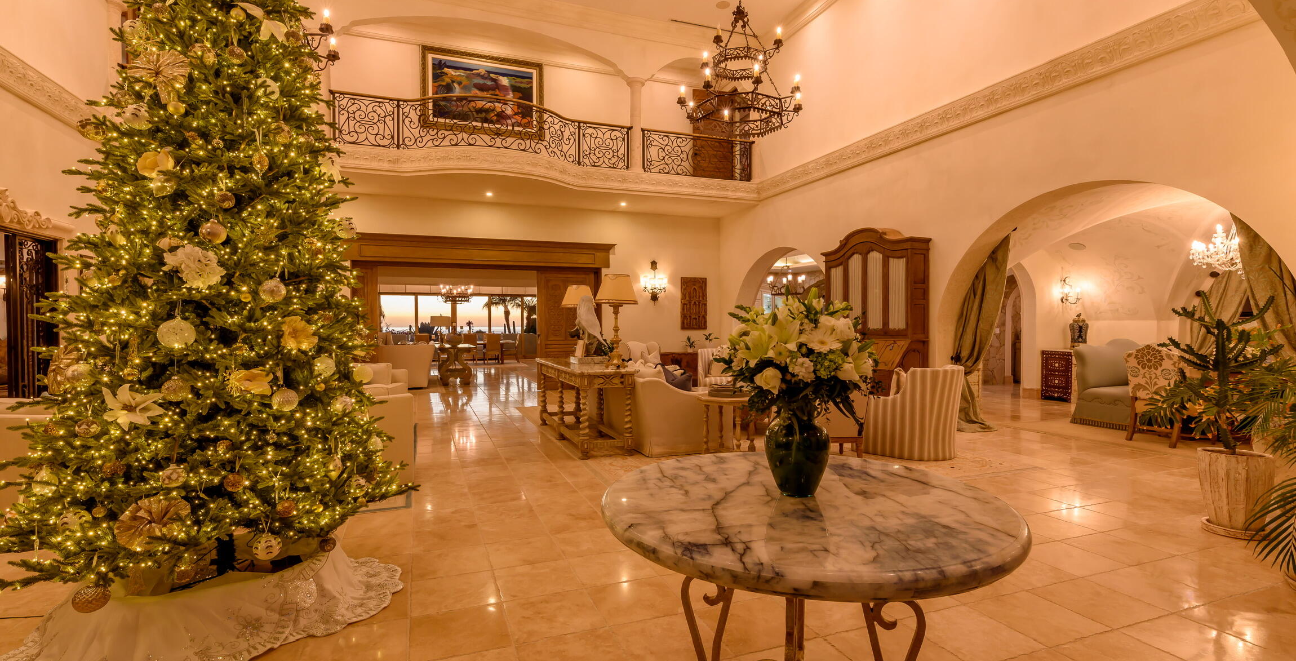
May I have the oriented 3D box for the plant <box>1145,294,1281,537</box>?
[{"bbox_3d":[3.635,0.526,3.494,0.576,1.498,0.538,0,0,-19],"label":"plant"}]

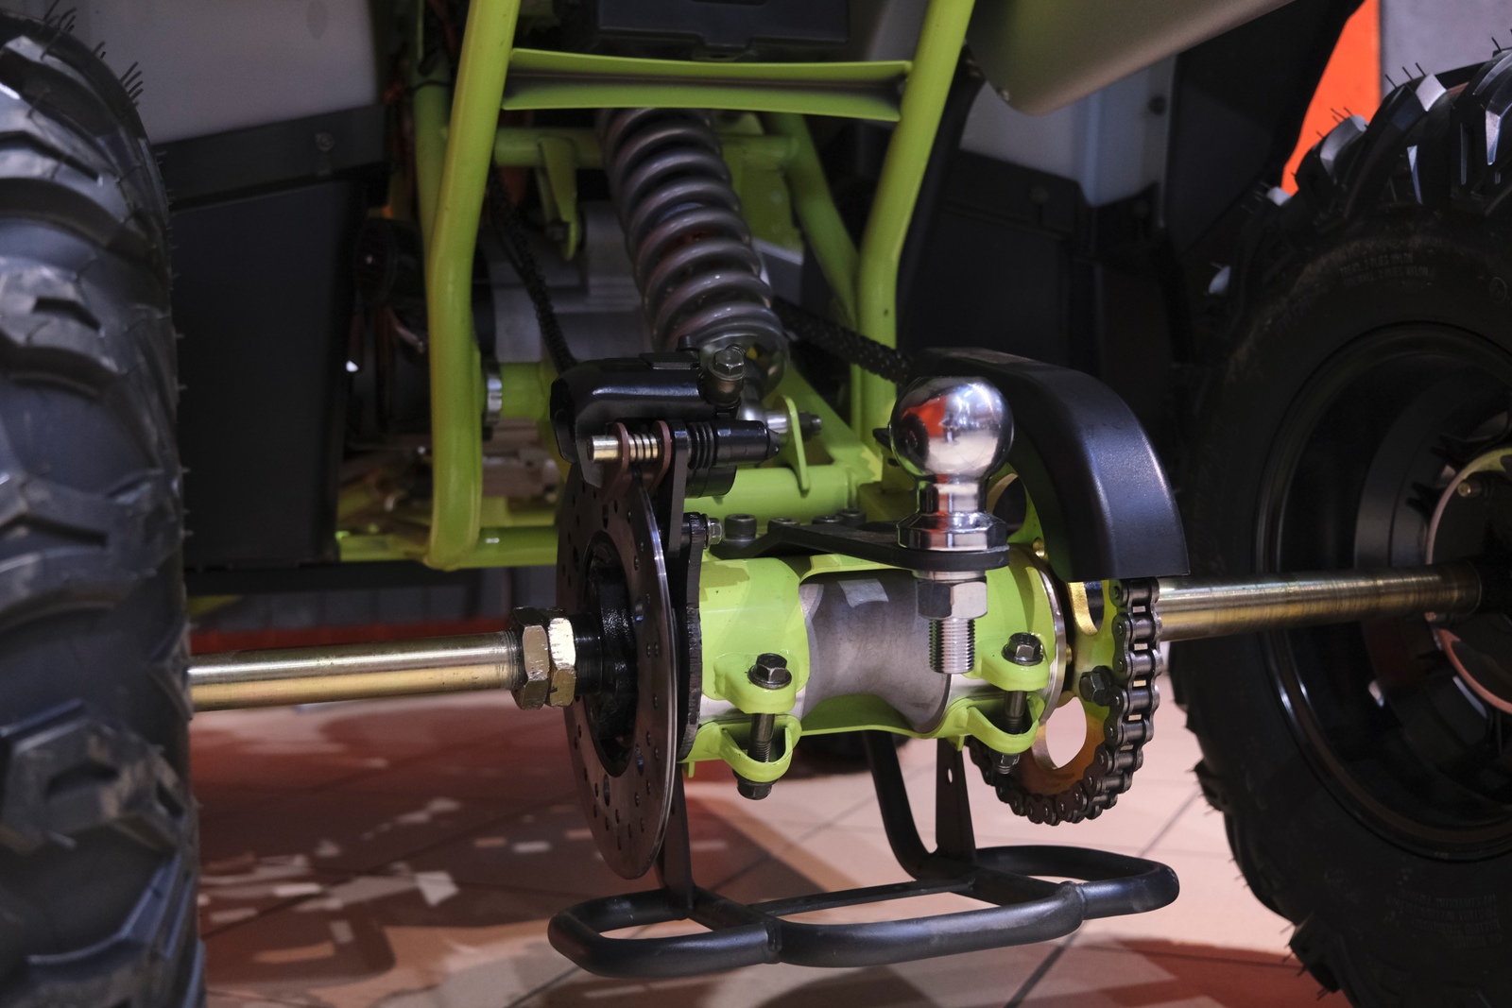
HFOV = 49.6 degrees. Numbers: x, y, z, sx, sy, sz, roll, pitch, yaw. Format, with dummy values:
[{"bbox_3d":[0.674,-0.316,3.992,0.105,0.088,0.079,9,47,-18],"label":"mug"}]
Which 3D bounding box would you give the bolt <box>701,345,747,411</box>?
[{"bbox_3d":[-0.012,-0.051,0.667,0.018,0.025,0.018,-10,43,-21],"label":"bolt"}]

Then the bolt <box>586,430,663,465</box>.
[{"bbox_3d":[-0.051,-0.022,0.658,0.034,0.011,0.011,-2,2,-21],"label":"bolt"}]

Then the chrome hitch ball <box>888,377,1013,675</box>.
[{"bbox_3d":[0.080,0.009,0.673,0.051,0.121,0.051,-1,2,0],"label":"chrome hitch ball"}]

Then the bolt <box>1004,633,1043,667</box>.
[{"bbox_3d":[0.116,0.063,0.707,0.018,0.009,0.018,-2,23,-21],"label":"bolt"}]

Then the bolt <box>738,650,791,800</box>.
[{"bbox_3d":[0.003,0.091,0.667,0.018,0.061,0.018,6,21,-2],"label":"bolt"}]

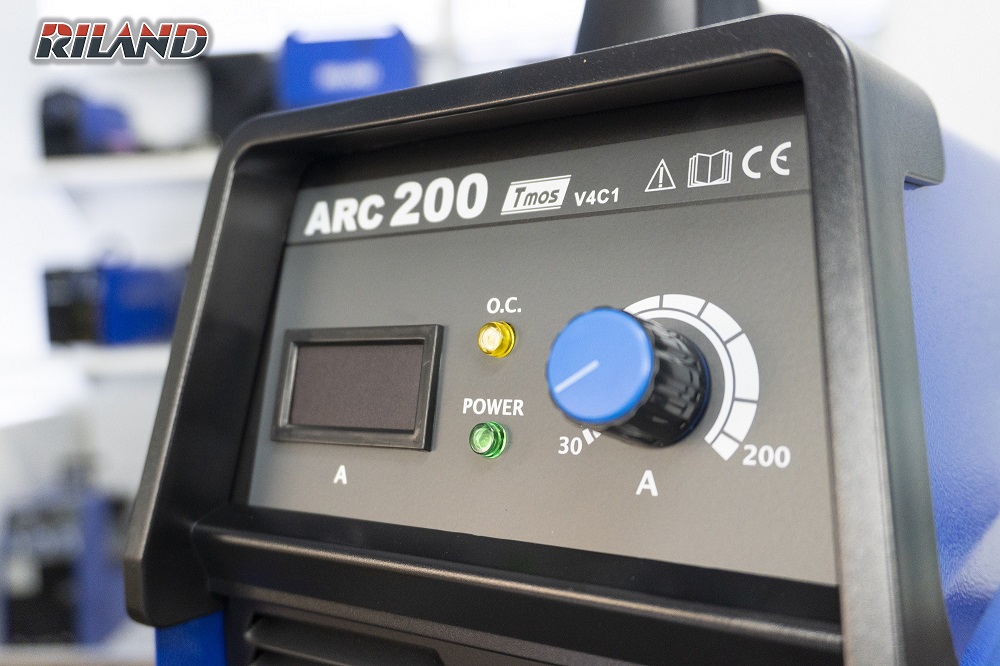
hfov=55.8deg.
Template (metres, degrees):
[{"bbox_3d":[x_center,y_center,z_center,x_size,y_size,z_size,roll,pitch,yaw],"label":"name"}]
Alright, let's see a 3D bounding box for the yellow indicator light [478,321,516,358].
[{"bbox_3d":[-0.001,0.001,0.200,0.008,0.008,0.005,-1,-12,35],"label":"yellow indicator light"}]

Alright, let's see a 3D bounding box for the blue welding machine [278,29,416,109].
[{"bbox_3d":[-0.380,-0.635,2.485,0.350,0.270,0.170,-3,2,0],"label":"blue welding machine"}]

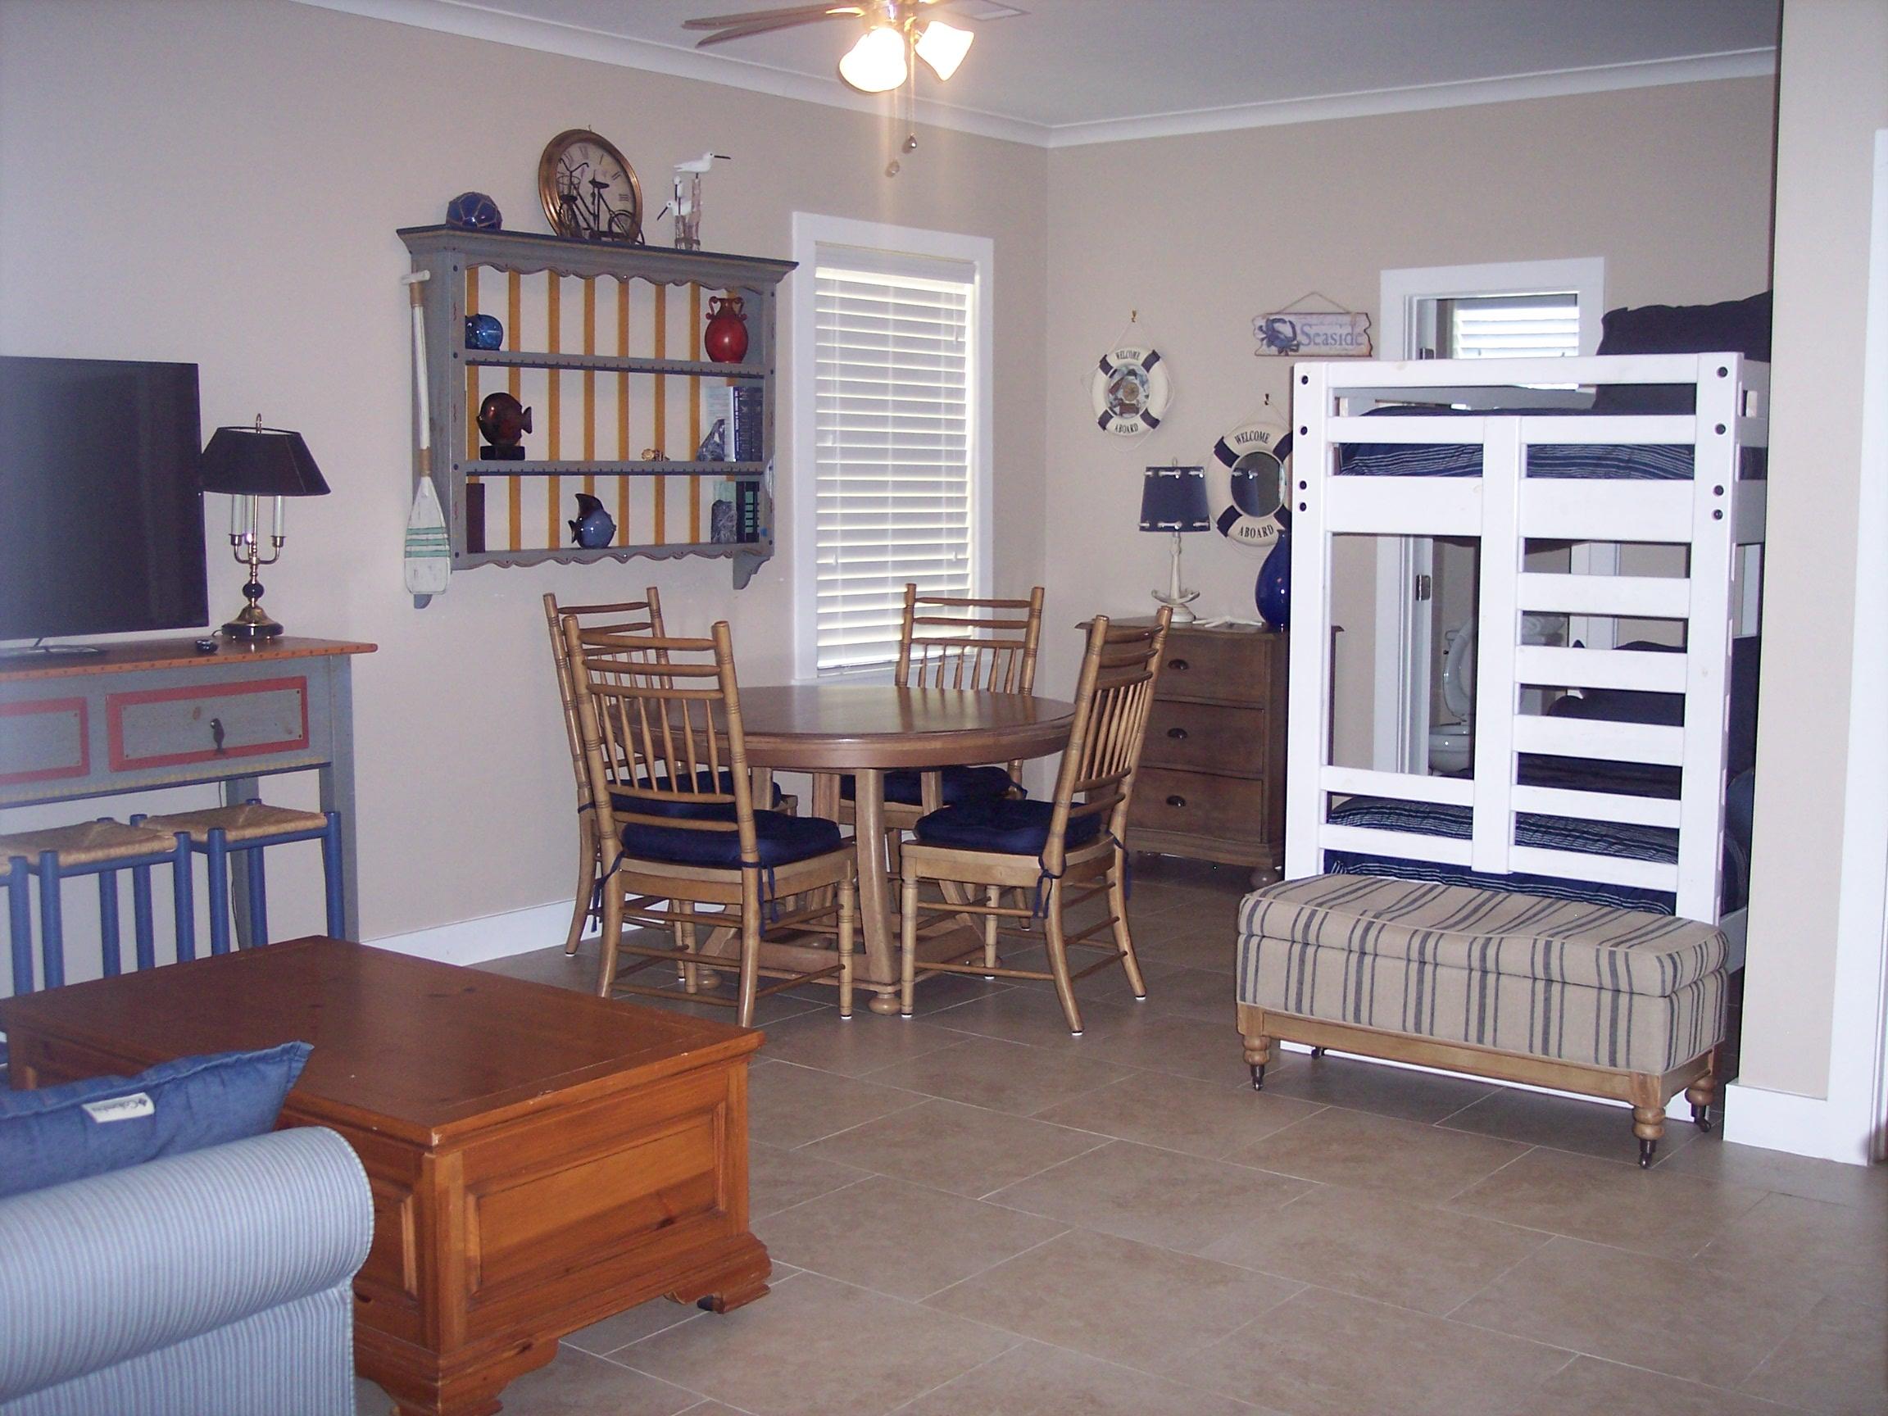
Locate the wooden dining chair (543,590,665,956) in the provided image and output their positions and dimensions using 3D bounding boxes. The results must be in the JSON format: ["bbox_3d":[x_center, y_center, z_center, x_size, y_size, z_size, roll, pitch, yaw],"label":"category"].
[{"bbox_3d":[-0.816,0.197,6.363,0.570,1.081,0.523,5,8,35],"label":"wooden dining chair"}]

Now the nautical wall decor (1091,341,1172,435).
[{"bbox_3d":[0.715,-1.197,8.068,0.341,0.340,0.041,5,8,37],"label":"nautical wall decor"}]

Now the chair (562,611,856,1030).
[{"bbox_3d":[-0.590,0.294,5.434,0.530,1.076,0.580,3,7,27],"label":"chair"}]

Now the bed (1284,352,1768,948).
[{"bbox_3d":[1.904,-0.045,5.779,1.075,1.704,2.036,5,8,37],"label":"bed"}]

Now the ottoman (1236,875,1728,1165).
[{"bbox_3d":[1.202,0.681,4.819,1.006,0.478,0.393,5,8,37],"label":"ottoman"}]

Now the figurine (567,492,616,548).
[{"bbox_3d":[-1.057,-0.564,6.406,0.161,0.173,0.088,-5,8,-37],"label":"figurine"}]

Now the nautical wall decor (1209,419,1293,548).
[{"bbox_3d":[1.152,-0.812,7.762,0.444,0.450,0.047,5,8,37],"label":"nautical wall decor"}]

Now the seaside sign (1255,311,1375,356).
[{"bbox_3d":[1.322,-1.334,7.612,0.478,0.158,0.018,5,8,37],"label":"seaside sign"}]

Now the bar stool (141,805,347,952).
[{"bbox_3d":[-1.638,0.558,4.963,0.338,0.635,0.338,5,8,38],"label":"bar stool"}]

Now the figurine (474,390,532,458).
[{"bbox_3d":[-1.252,-0.797,6.020,0.080,0.199,0.200,5,8,38],"label":"figurine"}]

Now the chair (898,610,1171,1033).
[{"bbox_3d":[0.258,0.274,5.709,0.570,1.081,0.523,3,7,27],"label":"chair"}]

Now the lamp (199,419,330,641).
[{"bbox_3d":[-1.706,-0.448,5.260,0.365,0.560,0.365,5,8,38],"label":"lamp"}]

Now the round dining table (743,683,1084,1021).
[{"bbox_3d":[-0.272,0.379,6.053,1.330,0.773,1.330,0,6,0],"label":"round dining table"}]

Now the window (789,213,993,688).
[{"bbox_3d":[-0.184,-0.915,7.555,0.100,1.575,1.110,5,8,38],"label":"window"}]

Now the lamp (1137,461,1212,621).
[{"bbox_3d":[0.850,-0.604,7.797,0.262,0.594,0.262,0,7,0],"label":"lamp"}]

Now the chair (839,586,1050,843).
[{"bbox_3d":[-0.018,0.175,6.561,0.523,1.081,0.570,3,7,25],"label":"chair"}]

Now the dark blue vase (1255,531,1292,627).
[{"bbox_3d":[1.183,-0.442,7.419,0.195,0.355,0.195,5,8,38],"label":"dark blue vase"}]

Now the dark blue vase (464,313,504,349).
[{"bbox_3d":[-1.292,-1.048,5.946,0.120,0.108,0.120,0,6,0],"label":"dark blue vase"}]

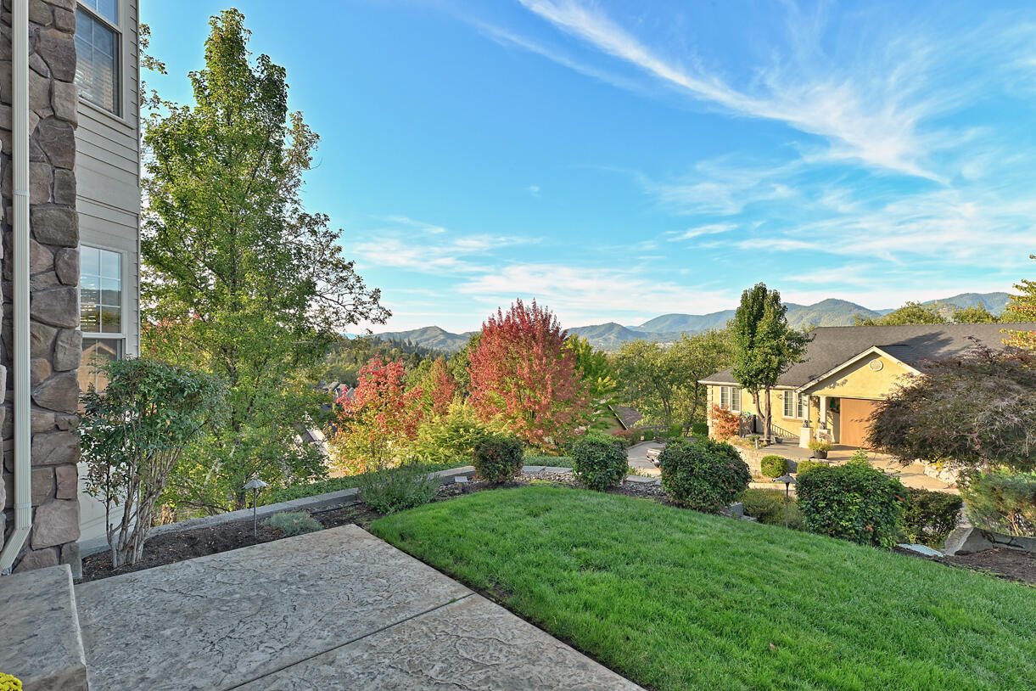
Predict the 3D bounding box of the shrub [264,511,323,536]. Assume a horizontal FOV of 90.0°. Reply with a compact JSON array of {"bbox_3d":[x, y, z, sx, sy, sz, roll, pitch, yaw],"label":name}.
[{"bbox_3d":[-1.932,1.520,4.450,0.490,0.170,0.420,0,0,0],"label":"shrub"}]

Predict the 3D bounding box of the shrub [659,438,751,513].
[{"bbox_3d":[1.946,1.349,5.400,0.900,0.750,0.870,0,0,0],"label":"shrub"}]

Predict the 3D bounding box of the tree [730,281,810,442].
[{"bbox_3d":[11.394,0.828,23.500,3.400,7.200,3.400,0,0,0],"label":"tree"}]

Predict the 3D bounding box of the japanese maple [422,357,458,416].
[{"bbox_3d":[-4.069,2.278,27.000,2.100,3.600,2.100,0,0,0],"label":"japanese maple"}]

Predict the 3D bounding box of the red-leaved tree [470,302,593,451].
[{"bbox_3d":[0.354,1.200,18.000,4.150,5.600,4.000,0,0,1],"label":"red-leaved tree"}]

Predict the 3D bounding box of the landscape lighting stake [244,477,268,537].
[{"bbox_3d":[-2.148,1.326,4.250,0.190,0.480,0.190,0,0,0],"label":"landscape lighting stake"}]

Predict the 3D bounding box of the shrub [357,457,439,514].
[{"bbox_3d":[-1.244,1.400,5.350,0.820,0.480,0.720,0,0,-13],"label":"shrub"}]

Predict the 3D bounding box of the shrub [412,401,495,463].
[{"bbox_3d":[-1.155,1.660,9.400,1.550,1.280,1.400,0,0,-7],"label":"shrub"}]

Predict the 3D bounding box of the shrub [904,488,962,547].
[{"bbox_3d":[4.140,1.730,5.200,0.560,0.580,0.530,0,0,39],"label":"shrub"}]

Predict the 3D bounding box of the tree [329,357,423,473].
[{"bbox_3d":[-3.556,1.870,13.000,2.300,3.160,2.200,0,0,-15],"label":"tree"}]

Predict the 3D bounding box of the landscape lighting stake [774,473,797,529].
[{"bbox_3d":[2.368,1.368,4.560,0.205,0.485,0.205,0,0,27],"label":"landscape lighting stake"}]

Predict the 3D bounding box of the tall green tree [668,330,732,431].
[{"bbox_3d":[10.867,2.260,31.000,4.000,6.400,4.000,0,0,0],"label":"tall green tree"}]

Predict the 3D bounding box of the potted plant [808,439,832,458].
[{"bbox_3d":[13.120,4.478,22.500,1.000,0.850,1.000,0,0,0],"label":"potted plant"}]

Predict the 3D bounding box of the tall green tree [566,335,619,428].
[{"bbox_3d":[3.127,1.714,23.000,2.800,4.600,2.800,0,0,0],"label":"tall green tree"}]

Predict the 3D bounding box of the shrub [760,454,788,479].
[{"bbox_3d":[9.300,4.405,18.800,0.930,0.870,0.920,0,0,26],"label":"shrub"}]

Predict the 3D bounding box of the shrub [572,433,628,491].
[{"bbox_3d":[0.961,1.355,6.050,0.660,0.650,0.640,0,0,9],"label":"shrub"}]

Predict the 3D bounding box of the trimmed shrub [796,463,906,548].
[{"bbox_3d":[3.018,1.443,4.700,0.900,0.740,0.880,0,0,0],"label":"trimmed shrub"}]

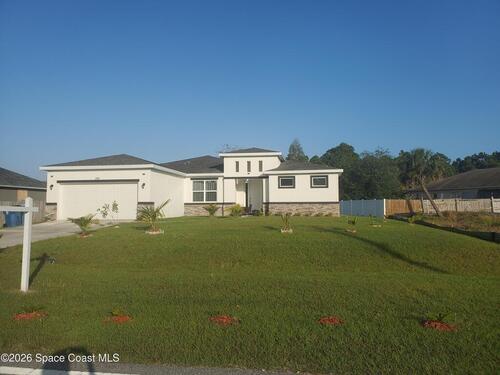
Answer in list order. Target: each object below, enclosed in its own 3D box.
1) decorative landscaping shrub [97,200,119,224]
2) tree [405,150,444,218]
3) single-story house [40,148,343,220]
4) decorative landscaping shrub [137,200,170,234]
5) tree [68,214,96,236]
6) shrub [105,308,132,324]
[{"bbox_3d":[-6.831,1.198,18.000,1.000,1.130,0.900,-1,-3,7],"label":"decorative landscaping shrub"},{"bbox_3d":[16.730,-0.460,36.000,3.600,6.400,3.200,-1,-3,7],"label":"tree"},{"bbox_3d":[-2.114,-0.427,30.013,17.650,5.270,19.400,-1,-3,7],"label":"single-story house"},{"bbox_3d":[-3.495,1.050,13.600,1.150,1.120,1.100,-1,-3,7],"label":"decorative landscaping shrub"},{"bbox_3d":[-6.067,1.376,13.600,0.980,0.770,0.900,-1,-3,7],"label":"tree"},{"bbox_3d":[-1.891,1.848,5.400,0.380,0.170,0.360,-1,-3,7],"label":"shrub"}]

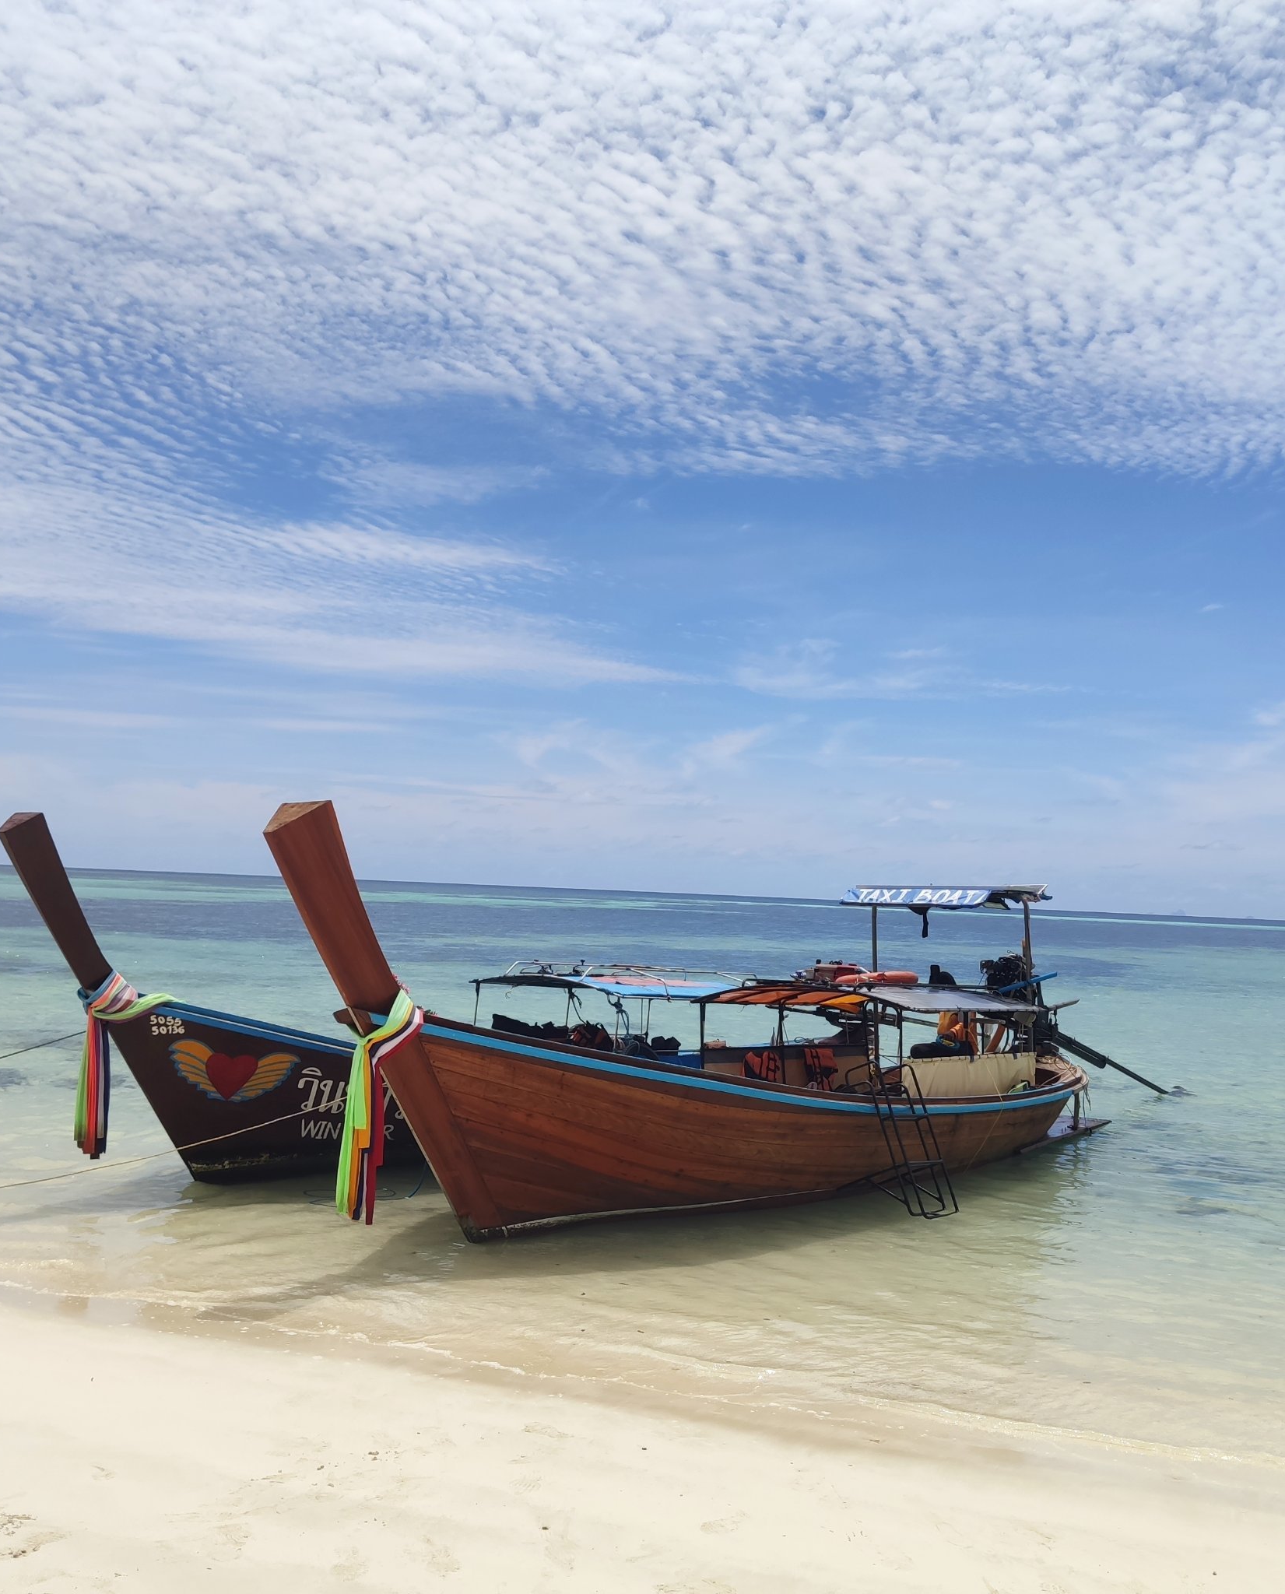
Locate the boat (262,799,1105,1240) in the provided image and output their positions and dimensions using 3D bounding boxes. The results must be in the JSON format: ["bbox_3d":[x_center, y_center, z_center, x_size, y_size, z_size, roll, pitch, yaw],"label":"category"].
[{"bbox_3d":[1.031,1.725,12.262,2.050,2.752,9.288,-3,-7,43],"label":"boat"}]

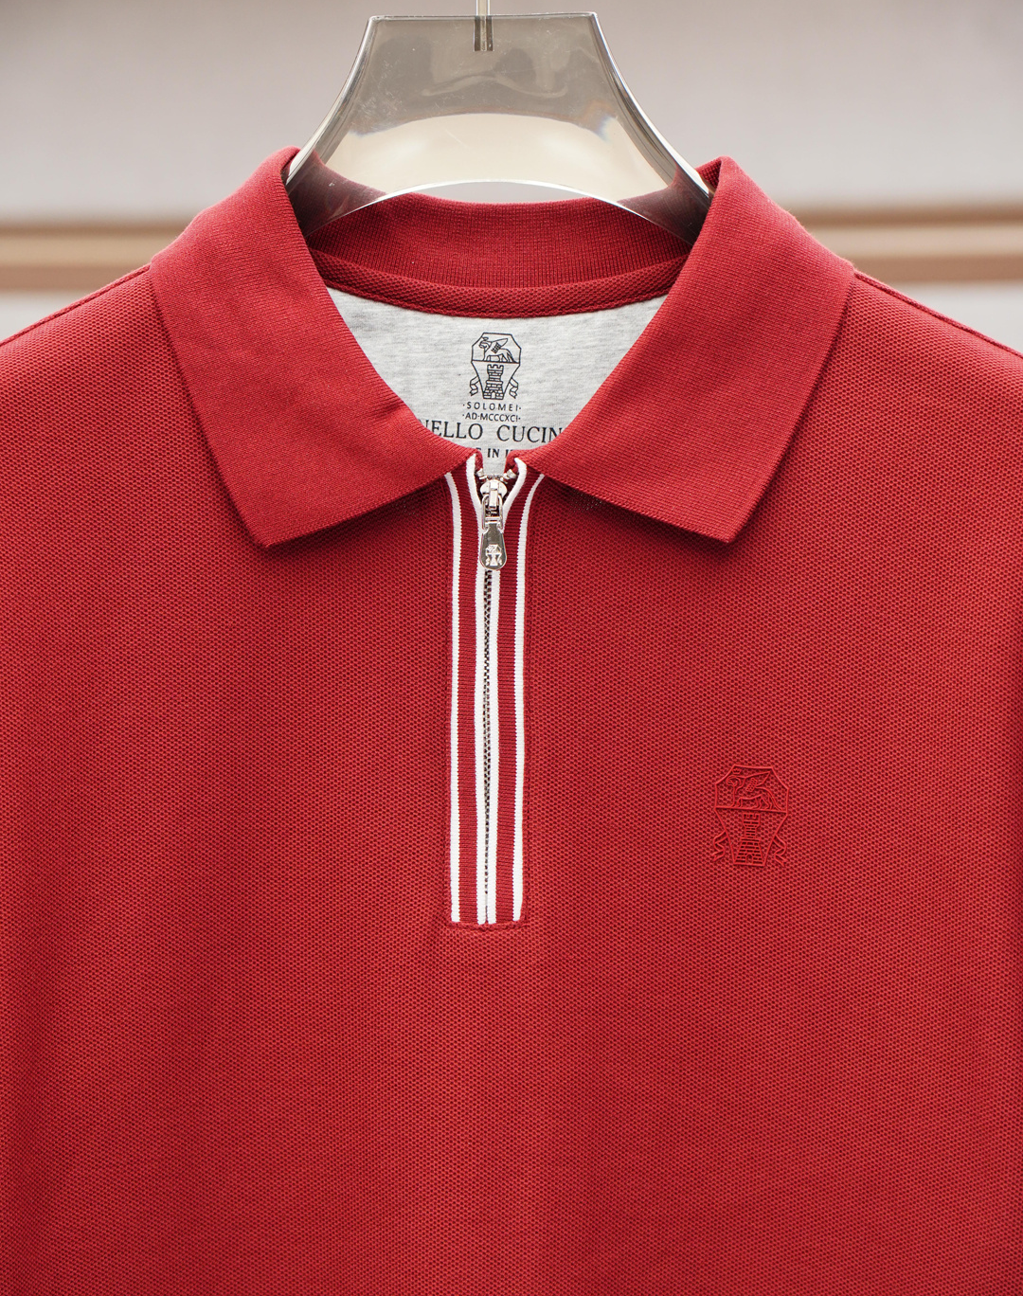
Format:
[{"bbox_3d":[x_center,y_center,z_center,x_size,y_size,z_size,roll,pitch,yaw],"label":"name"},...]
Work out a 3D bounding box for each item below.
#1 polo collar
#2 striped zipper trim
[{"bbox_3d":[-0.004,-0.107,1.520,0.249,0.143,0.130,0,2,0],"label":"polo collar"},{"bbox_3d":[-0.006,0.015,1.480,0.033,0.164,0.020,0,-3,0],"label":"striped zipper trim"}]

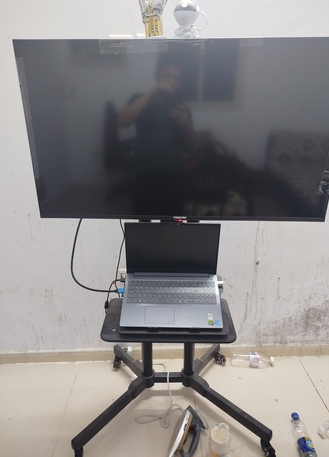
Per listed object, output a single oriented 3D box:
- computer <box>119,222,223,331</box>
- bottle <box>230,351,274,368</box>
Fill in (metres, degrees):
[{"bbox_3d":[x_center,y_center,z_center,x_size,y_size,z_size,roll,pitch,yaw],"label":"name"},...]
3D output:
[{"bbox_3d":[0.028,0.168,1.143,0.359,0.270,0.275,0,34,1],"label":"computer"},{"bbox_3d":[0.467,0.697,1.671,0.235,0.077,0.077,1,21,4],"label":"bottle"}]

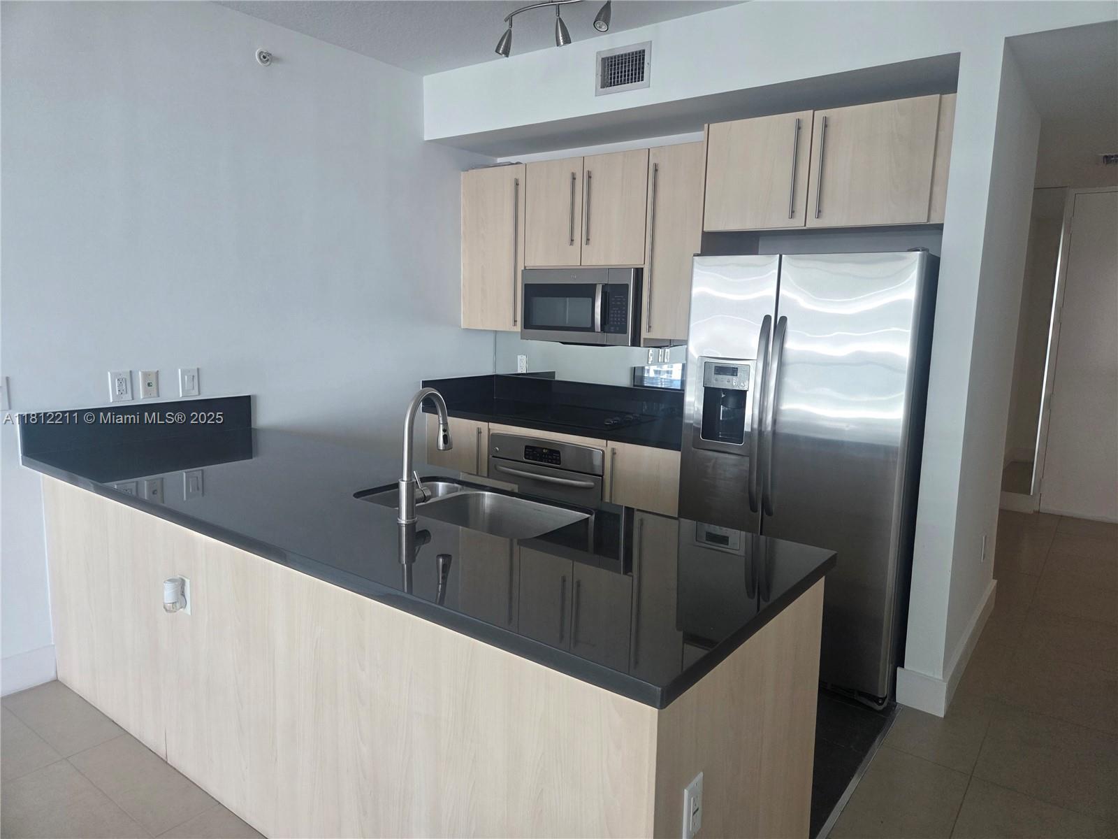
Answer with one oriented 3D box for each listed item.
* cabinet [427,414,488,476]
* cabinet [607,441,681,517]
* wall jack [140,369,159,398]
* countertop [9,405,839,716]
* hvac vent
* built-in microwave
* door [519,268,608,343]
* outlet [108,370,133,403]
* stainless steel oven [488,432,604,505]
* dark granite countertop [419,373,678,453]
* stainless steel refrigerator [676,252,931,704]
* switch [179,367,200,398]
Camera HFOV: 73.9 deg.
[{"bbox_3d":[-0.425,0.359,4.574,0.501,0.800,0.614,8,10,36],"label":"cabinet"},{"bbox_3d":[0.398,0.499,3.590,0.424,0.750,0.050,8,10,36],"label":"cabinet"},{"bbox_3d":[-1.729,-0.147,3.137,0.008,0.115,0.073,8,10,36],"label":"wall jack"},{"bbox_3d":[-0.650,0.179,2.346,2.738,0.198,0.923,8,10,36],"label":"countertop"},{"bbox_3d":[0.291,-1.607,3.411,0.292,0.198,0.020,8,10,36],"label":"hvac vent"},{"bbox_3d":[0.196,-0.634,4.183,0.748,0.405,0.420,8,10,36],"label":"built-in microwave"},{"bbox_3d":[0.021,-0.616,4.029,0.579,0.392,0.065,8,10,36],"label":"door"},{"bbox_3d":[-1.795,-0.136,3.047,0.009,0.124,0.085,8,10,36],"label":"outlet"},{"bbox_3d":[0.060,0.443,4.144,0.759,0.715,0.600,8,10,36],"label":"stainless steel oven"},{"bbox_3d":[0.077,-0.074,4.142,1.741,0.192,0.636,8,10,36],"label":"dark granite countertop"},{"bbox_3d":[1.104,0.180,3.308,0.911,1.762,0.741,8,10,36],"label":"stainless steel refrigerator"},{"bbox_3d":[-1.627,-0.162,3.272,0.010,0.124,0.085,8,10,36],"label":"switch"}]

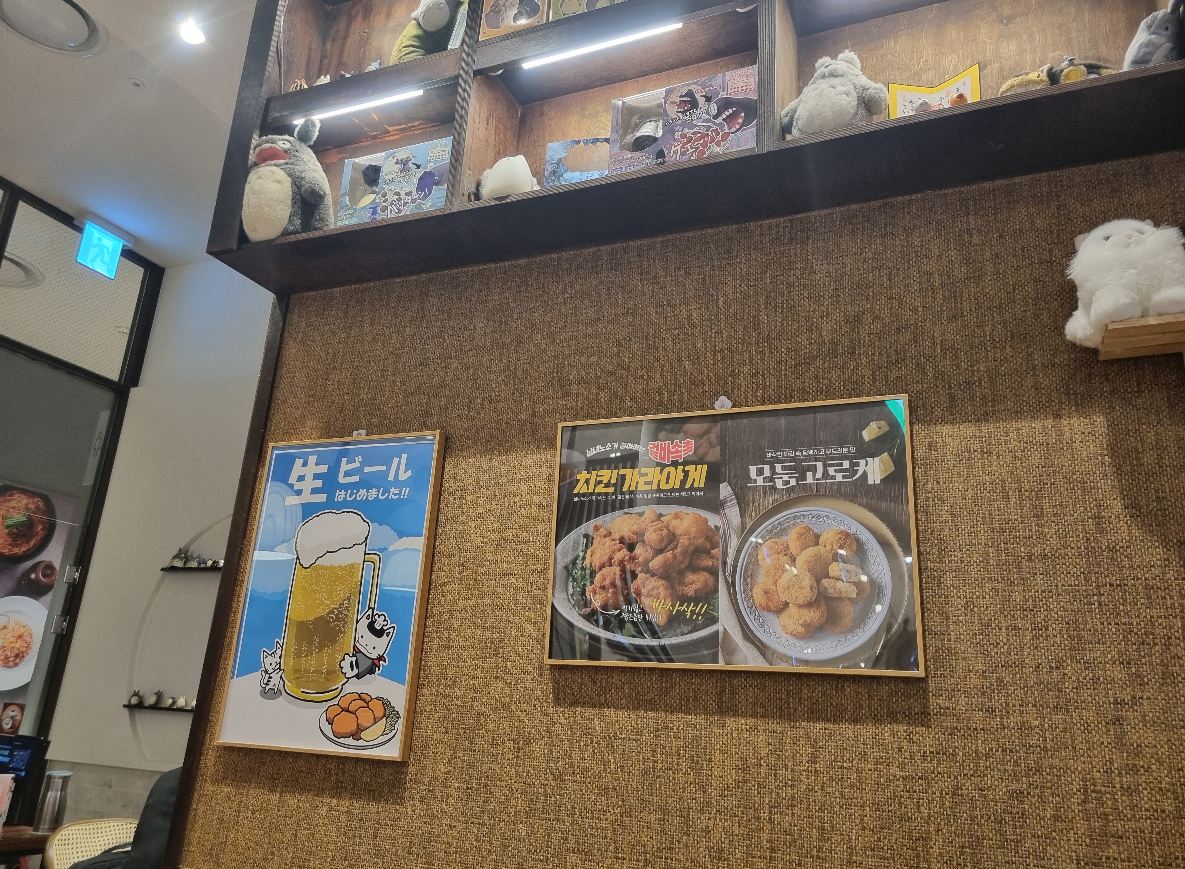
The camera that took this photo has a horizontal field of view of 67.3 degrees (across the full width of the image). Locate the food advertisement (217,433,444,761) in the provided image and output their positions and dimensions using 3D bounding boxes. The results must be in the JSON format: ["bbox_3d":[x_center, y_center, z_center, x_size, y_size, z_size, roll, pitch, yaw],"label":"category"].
[{"bbox_3d":[-0.509,0.300,1.740,0.433,0.608,0.024,-4,-19,23],"label":"food advertisement"}]

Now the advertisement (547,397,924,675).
[{"bbox_3d":[0.214,0.167,1.471,0.608,0.433,0.024,-4,-19,23],"label":"advertisement"}]

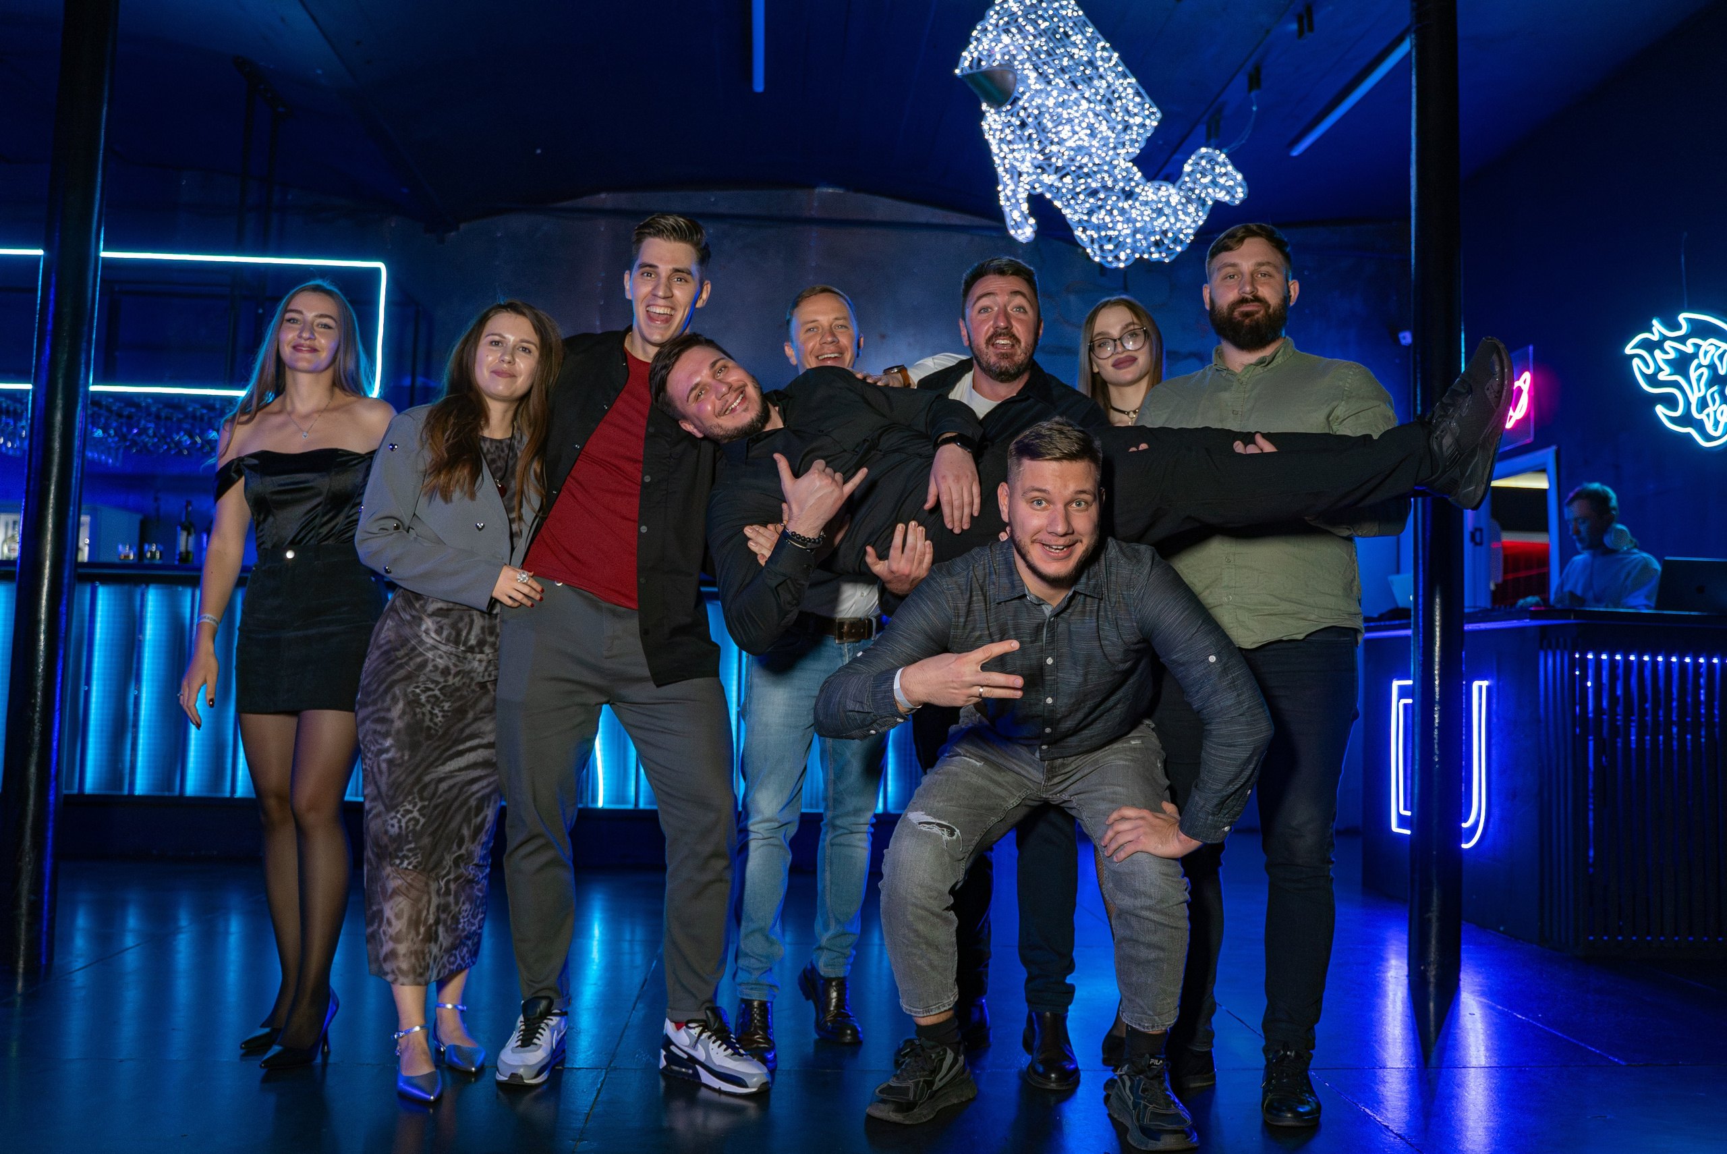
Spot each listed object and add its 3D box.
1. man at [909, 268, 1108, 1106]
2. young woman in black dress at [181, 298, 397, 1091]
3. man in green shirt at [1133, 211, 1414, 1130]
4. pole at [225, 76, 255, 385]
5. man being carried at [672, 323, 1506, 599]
[{"bbox_3d":[0.329,0.181,3.322,0.560,1.860,0.480,1,-4,4],"label":"man"},{"bbox_3d":[-1.272,0.191,3.202,0.470,1.735,0.340,1,-4,2],"label":"young woman in black dress"},{"bbox_3d":[0.875,0.162,3.127,0.620,1.900,0.460,1,-4,12],"label":"man in green shirt"},{"bbox_3d":[-2.925,-1.632,6.768,0.032,1.471,0.032,2,-4,-3],"label":"pole"},{"bbox_3d":[0.423,-0.203,2.884,1.720,0.530,0.440,2,-41,2],"label":"man being carried"}]

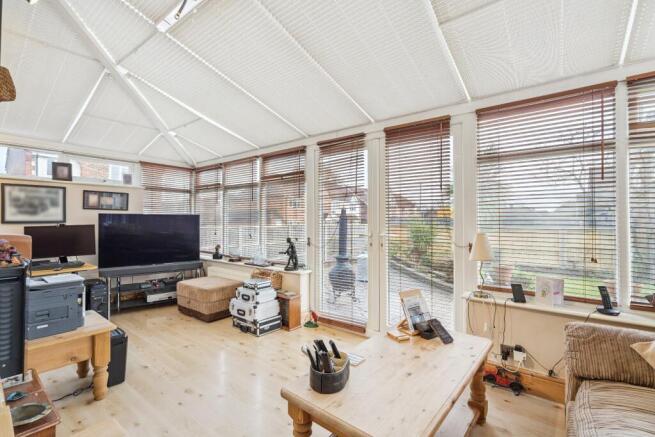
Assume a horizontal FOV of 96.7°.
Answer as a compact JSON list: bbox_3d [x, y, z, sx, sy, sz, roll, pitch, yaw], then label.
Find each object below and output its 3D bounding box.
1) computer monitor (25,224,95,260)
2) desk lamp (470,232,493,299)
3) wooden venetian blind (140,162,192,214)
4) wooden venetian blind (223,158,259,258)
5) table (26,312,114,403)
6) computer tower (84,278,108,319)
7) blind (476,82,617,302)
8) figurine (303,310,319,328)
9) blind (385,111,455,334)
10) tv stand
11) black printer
[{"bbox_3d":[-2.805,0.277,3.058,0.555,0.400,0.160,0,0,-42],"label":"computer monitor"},{"bbox_3d":[1.159,0.353,2.200,0.165,0.494,0.165,0,0,38],"label":"desk lamp"},{"bbox_3d":[-2.629,-0.153,4.804,0.070,1.405,0.803,0,0,38],"label":"wooden venetian blind"},{"bbox_3d":[-1.288,-0.158,4.327,0.833,1.403,0.070,0,0,38],"label":"wooden venetian blind"},{"bbox_3d":[-1.958,0.983,1.855,0.620,0.470,0.850,-1,0,42],"label":"table"},{"bbox_3d":[-2.838,0.993,3.548,0.450,0.470,0.185,0,0,38],"label":"computer tower"},{"bbox_3d":[1.549,-0.153,2.127,0.807,1.439,0.060,0,0,38],"label":"blind"},{"bbox_3d":[-0.185,1.118,3.261,0.165,0.145,0.140,0,0,0],"label":"figurine"},{"bbox_3d":[0.824,0.116,2.697,0.615,2.011,0.070,0,0,38],"label":"blind"},{"bbox_3d":[-2.344,0.920,3.940,1.160,0.540,0.420,0,0,-36],"label":"tv stand"},{"bbox_3d":[-1.925,0.584,1.922,0.370,0.310,0.400,0,0,36],"label":"black printer"}]

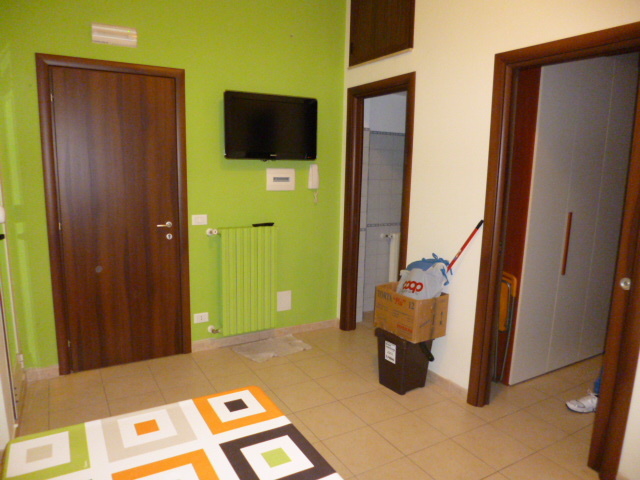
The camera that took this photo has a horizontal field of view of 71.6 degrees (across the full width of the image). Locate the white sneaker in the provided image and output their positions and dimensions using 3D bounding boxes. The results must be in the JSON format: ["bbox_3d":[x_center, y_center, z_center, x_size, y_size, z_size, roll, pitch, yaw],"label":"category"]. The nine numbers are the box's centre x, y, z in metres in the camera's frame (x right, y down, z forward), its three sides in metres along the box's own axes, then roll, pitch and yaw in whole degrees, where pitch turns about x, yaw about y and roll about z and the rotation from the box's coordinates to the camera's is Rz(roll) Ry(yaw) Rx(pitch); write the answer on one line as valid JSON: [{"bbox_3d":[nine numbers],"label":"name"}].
[{"bbox_3d":[1.780,1.055,2.914,0.290,0.110,0.105,0,9,-7],"label":"white sneaker"}]

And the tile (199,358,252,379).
[{"bbox_3d":[-0.724,0.983,3.389,0.328,0.010,0.328,-4,10,-31],"label":"tile"}]

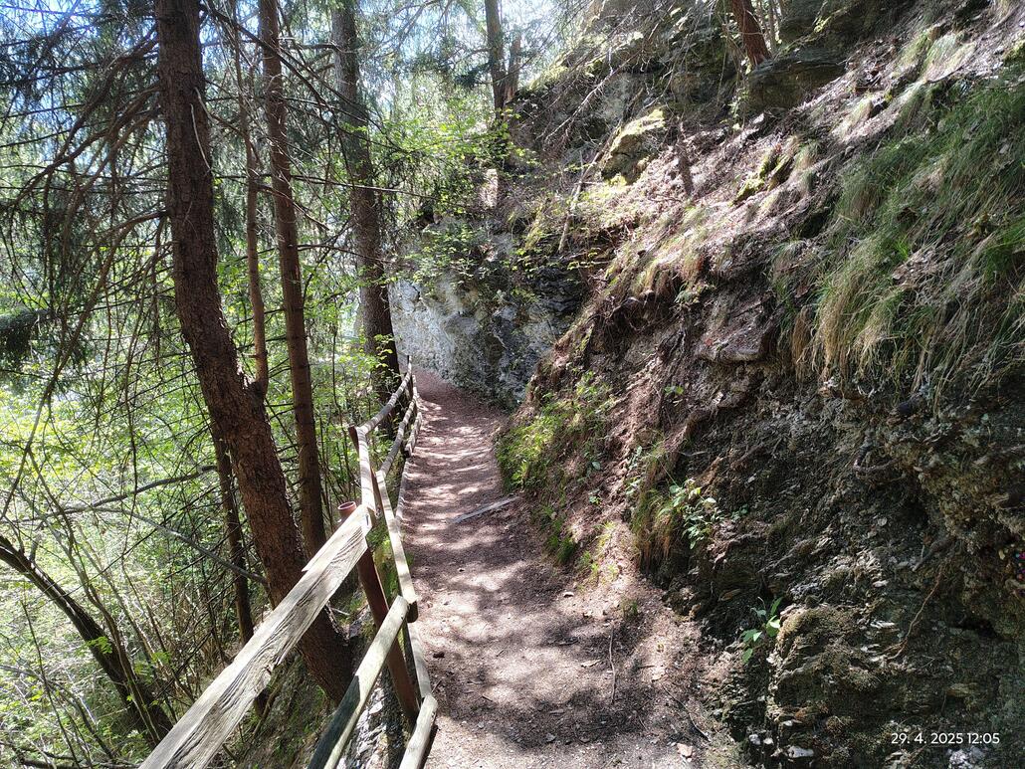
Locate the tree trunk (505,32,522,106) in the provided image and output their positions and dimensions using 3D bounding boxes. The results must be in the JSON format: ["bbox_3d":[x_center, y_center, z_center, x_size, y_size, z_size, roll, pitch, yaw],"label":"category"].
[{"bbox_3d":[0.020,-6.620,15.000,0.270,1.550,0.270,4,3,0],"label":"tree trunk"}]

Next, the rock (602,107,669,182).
[{"bbox_3d":[1.940,-3.780,11.200,0.950,0.900,0.850,-1,3,14],"label":"rock"}]

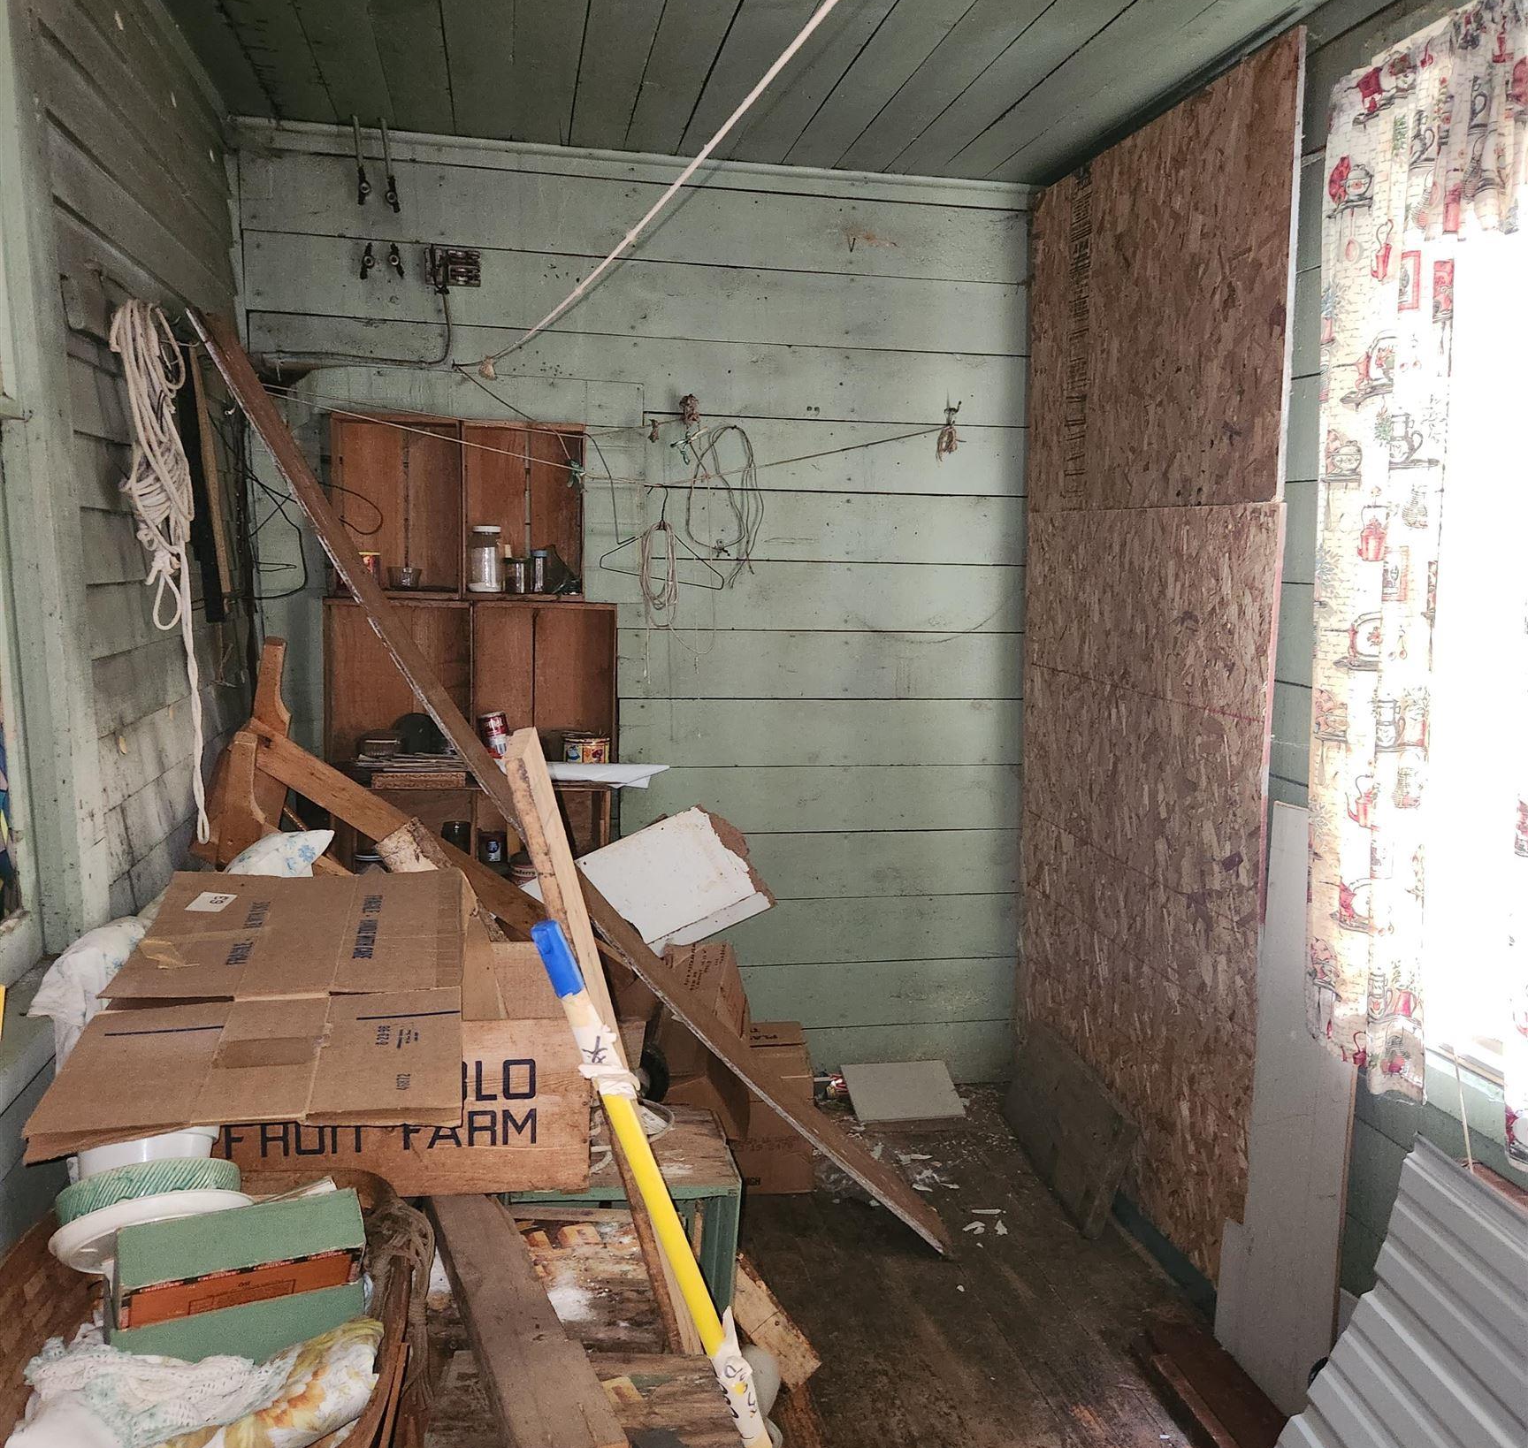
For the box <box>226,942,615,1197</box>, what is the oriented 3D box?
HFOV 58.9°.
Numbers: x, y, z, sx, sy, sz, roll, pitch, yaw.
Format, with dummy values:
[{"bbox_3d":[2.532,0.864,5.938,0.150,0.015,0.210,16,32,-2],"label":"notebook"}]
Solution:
[{"bbox_3d":[-0.588,0.560,2.230,0.600,0.270,0.390,0,7,-8],"label":"box"}]

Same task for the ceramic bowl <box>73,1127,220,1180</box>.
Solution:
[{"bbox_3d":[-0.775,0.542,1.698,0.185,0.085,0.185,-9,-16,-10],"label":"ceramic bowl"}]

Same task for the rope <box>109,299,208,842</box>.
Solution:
[{"bbox_3d":[-0.977,-0.226,2.205,0.110,0.860,0.180,0,7,-11],"label":"rope"}]

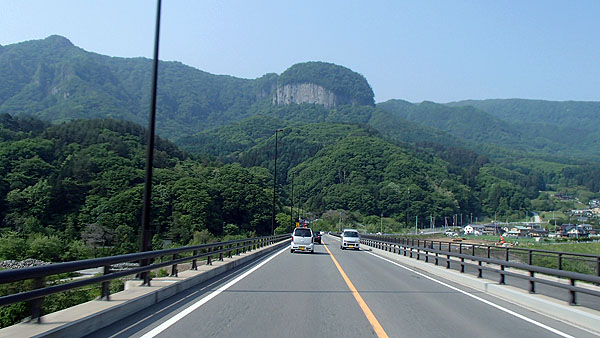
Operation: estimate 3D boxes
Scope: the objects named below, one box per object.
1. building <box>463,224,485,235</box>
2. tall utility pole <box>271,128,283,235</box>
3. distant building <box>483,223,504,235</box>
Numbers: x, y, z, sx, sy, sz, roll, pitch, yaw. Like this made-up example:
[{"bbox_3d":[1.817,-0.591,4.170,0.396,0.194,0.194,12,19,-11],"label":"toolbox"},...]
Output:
[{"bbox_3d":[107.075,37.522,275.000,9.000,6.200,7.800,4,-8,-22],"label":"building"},{"bbox_3d":[-2.280,1.793,45.211,0.900,11.200,0.300,1,-7,0],"label":"tall utility pole"},{"bbox_3d":[121.589,37.576,280.000,11.000,7.200,8.000,2,-7,-6],"label":"distant building"}]

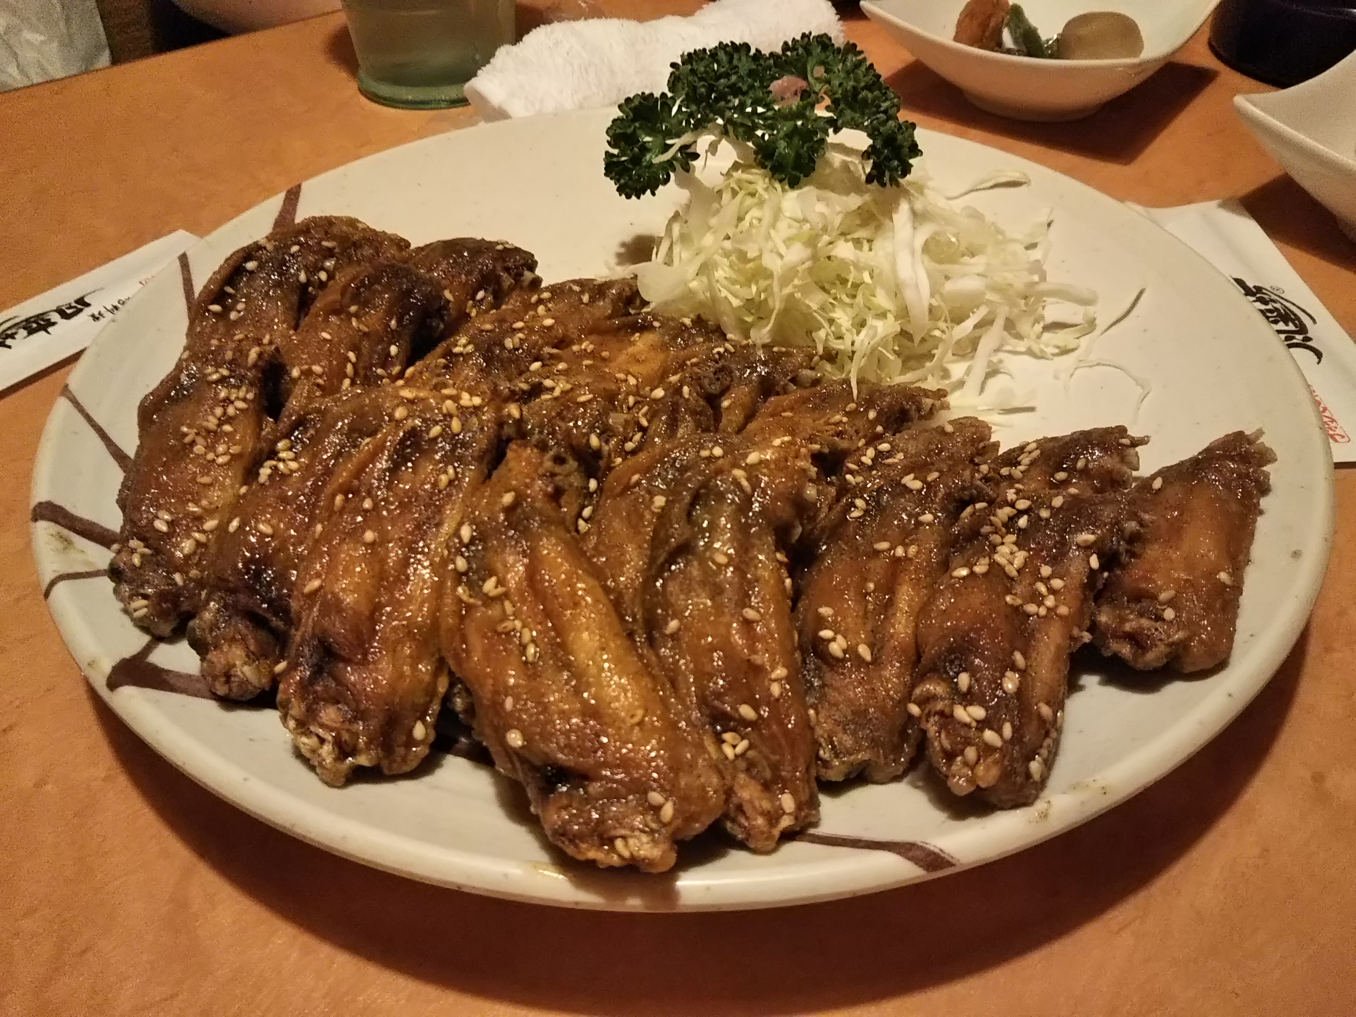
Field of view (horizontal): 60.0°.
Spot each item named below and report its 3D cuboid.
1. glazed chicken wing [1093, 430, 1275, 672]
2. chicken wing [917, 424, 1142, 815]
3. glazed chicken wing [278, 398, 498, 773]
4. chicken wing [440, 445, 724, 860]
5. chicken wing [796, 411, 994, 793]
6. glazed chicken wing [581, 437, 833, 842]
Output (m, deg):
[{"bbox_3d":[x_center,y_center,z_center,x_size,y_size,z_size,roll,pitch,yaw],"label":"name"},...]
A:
[{"bbox_3d":[0.110,0.007,0.255,0.033,0.023,0.068,20,47,21],"label":"glazed chicken wing"},{"bbox_3d":[0.070,0.018,0.231,0.036,0.026,0.086,17,55,19],"label":"chicken wing"},{"bbox_3d":[-0.056,0.012,0.236,0.038,0.026,0.089,1,54,2],"label":"glazed chicken wing"},{"bbox_3d":[-0.019,0.024,0.219,0.044,0.026,0.086,-12,56,-12],"label":"chicken wing"},{"bbox_3d":[0.045,0.015,0.236,0.033,0.025,0.084,12,54,14],"label":"chicken wing"},{"bbox_3d":[0.004,0.021,0.224,0.041,0.027,0.087,-6,54,-6],"label":"glazed chicken wing"}]

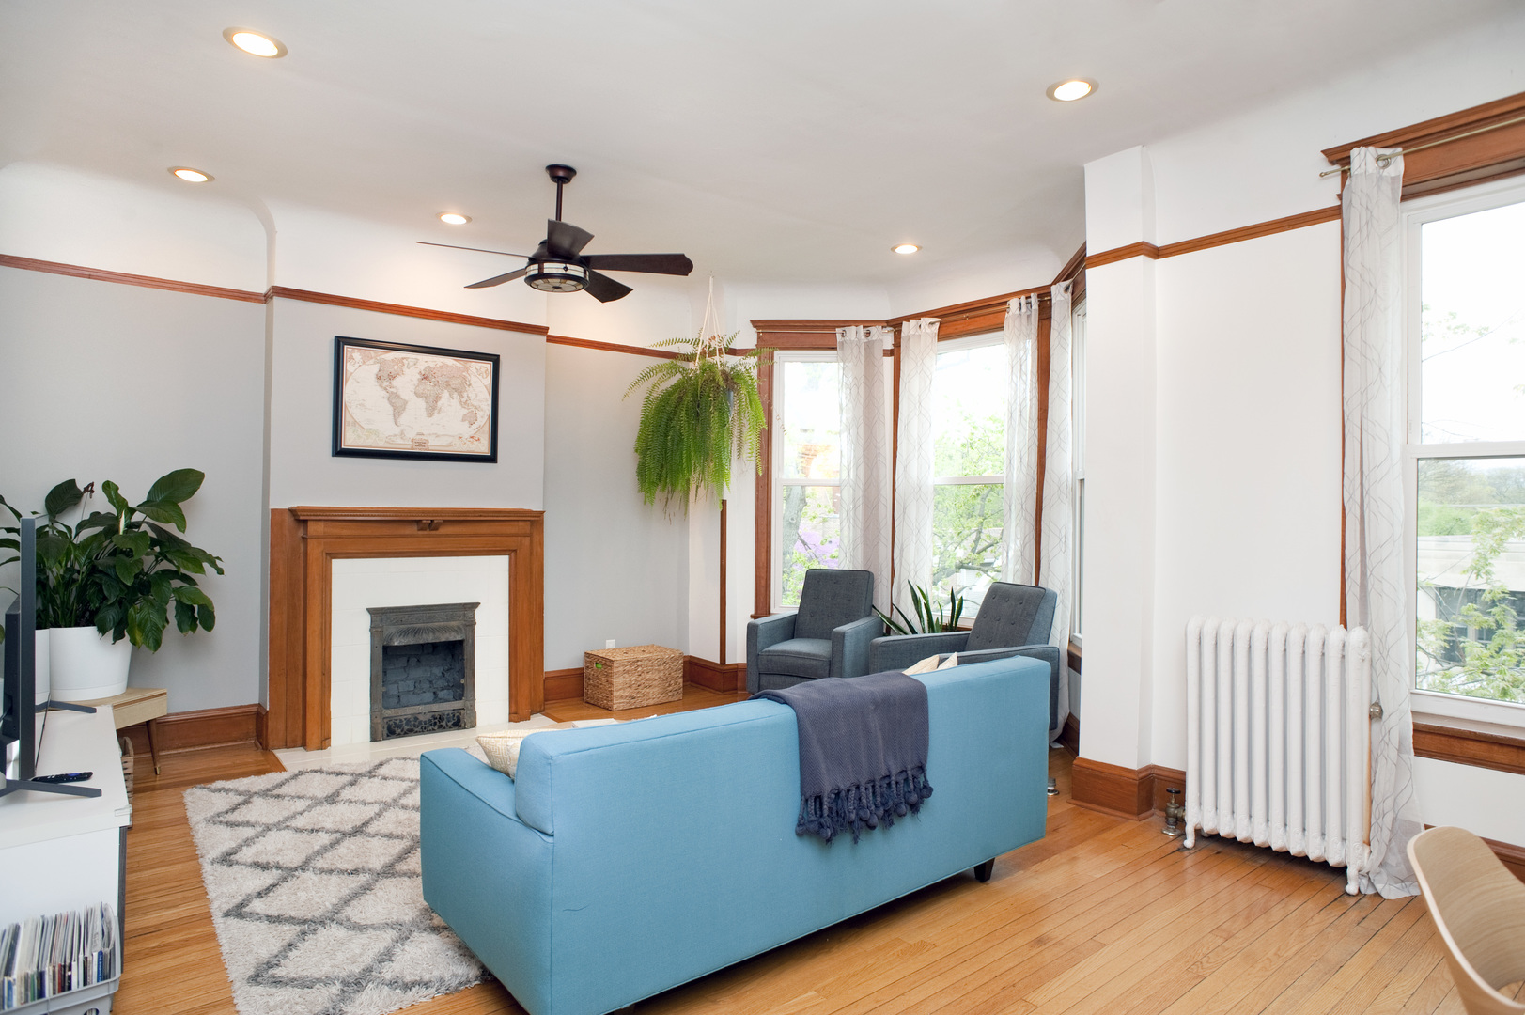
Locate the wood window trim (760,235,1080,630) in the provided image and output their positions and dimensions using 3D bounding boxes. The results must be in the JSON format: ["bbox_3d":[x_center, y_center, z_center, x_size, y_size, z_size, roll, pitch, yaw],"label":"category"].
[{"bbox_3d":[1.108,-0.260,5.615,0.920,2.320,2.830,1,-1,-40],"label":"wood window trim"}]

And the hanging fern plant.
[{"bbox_3d":[-0.463,-0.601,5.930,0.940,1.250,0.880,1,0,0],"label":"hanging fern plant"}]

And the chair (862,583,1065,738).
[{"bbox_3d":[1.190,0.943,4.910,0.870,0.947,0.685,1,0,-22],"label":"chair"}]

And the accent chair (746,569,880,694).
[{"bbox_3d":[0.400,0.941,5.875,0.685,0.947,0.870,0,0,25],"label":"accent chair"}]

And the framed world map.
[{"bbox_3d":[-2.121,-0.645,5.266,0.990,0.700,0.030,1,0,-37],"label":"framed world map"}]

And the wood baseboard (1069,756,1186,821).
[{"bbox_3d":[1.689,1.298,3.925,0.180,0.235,0.470,1,-1,-40],"label":"wood baseboard"}]

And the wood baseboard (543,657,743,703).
[{"bbox_3d":[-0.876,1.290,6.209,1.420,0.227,0.530,1,0,-37],"label":"wood baseboard"}]

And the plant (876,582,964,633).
[{"bbox_3d":[1.068,0.965,5.702,0.500,0.910,0.530,1,-1,-40],"label":"plant"}]

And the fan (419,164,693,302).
[{"bbox_3d":[-1.000,-1.378,4.153,1.310,0.570,1.310,1,-1,-40],"label":"fan"}]

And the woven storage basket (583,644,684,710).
[{"bbox_3d":[-0.932,1.230,6.137,0.590,0.345,0.370,1,-1,-42],"label":"woven storage basket"}]

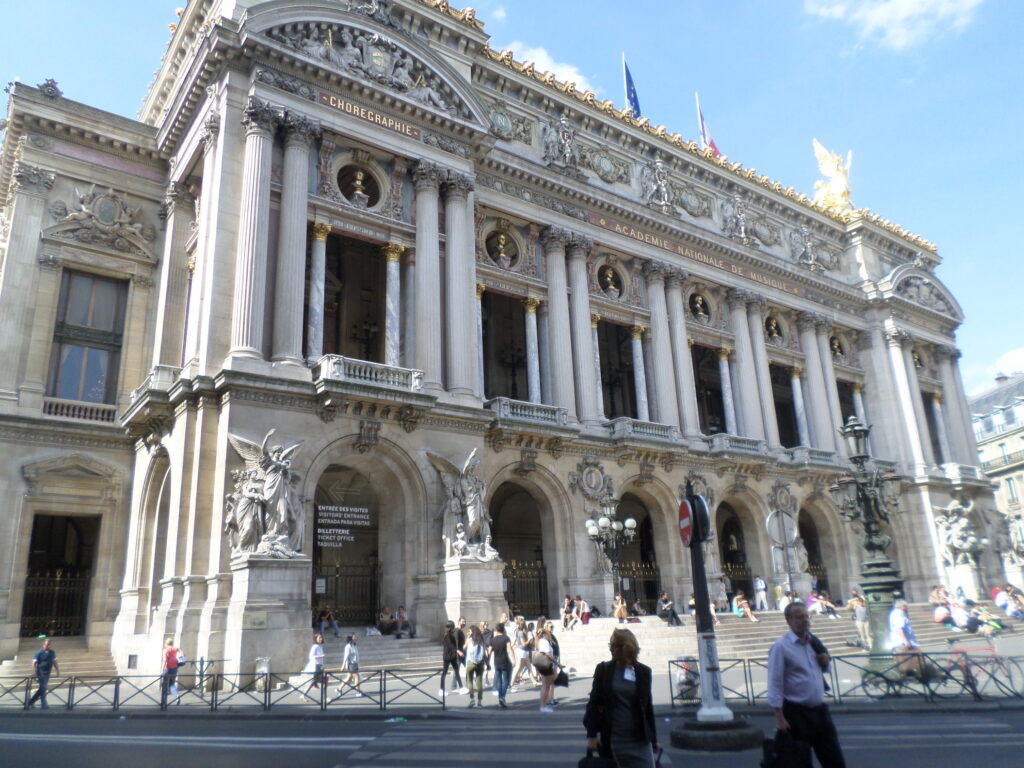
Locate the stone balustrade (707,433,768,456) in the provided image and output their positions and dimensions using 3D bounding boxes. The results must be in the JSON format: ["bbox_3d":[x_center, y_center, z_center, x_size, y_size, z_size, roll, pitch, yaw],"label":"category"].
[{"bbox_3d":[13.001,3.627,42.361,4.250,1.000,1.050,10,-21,-35],"label":"stone balustrade"}]

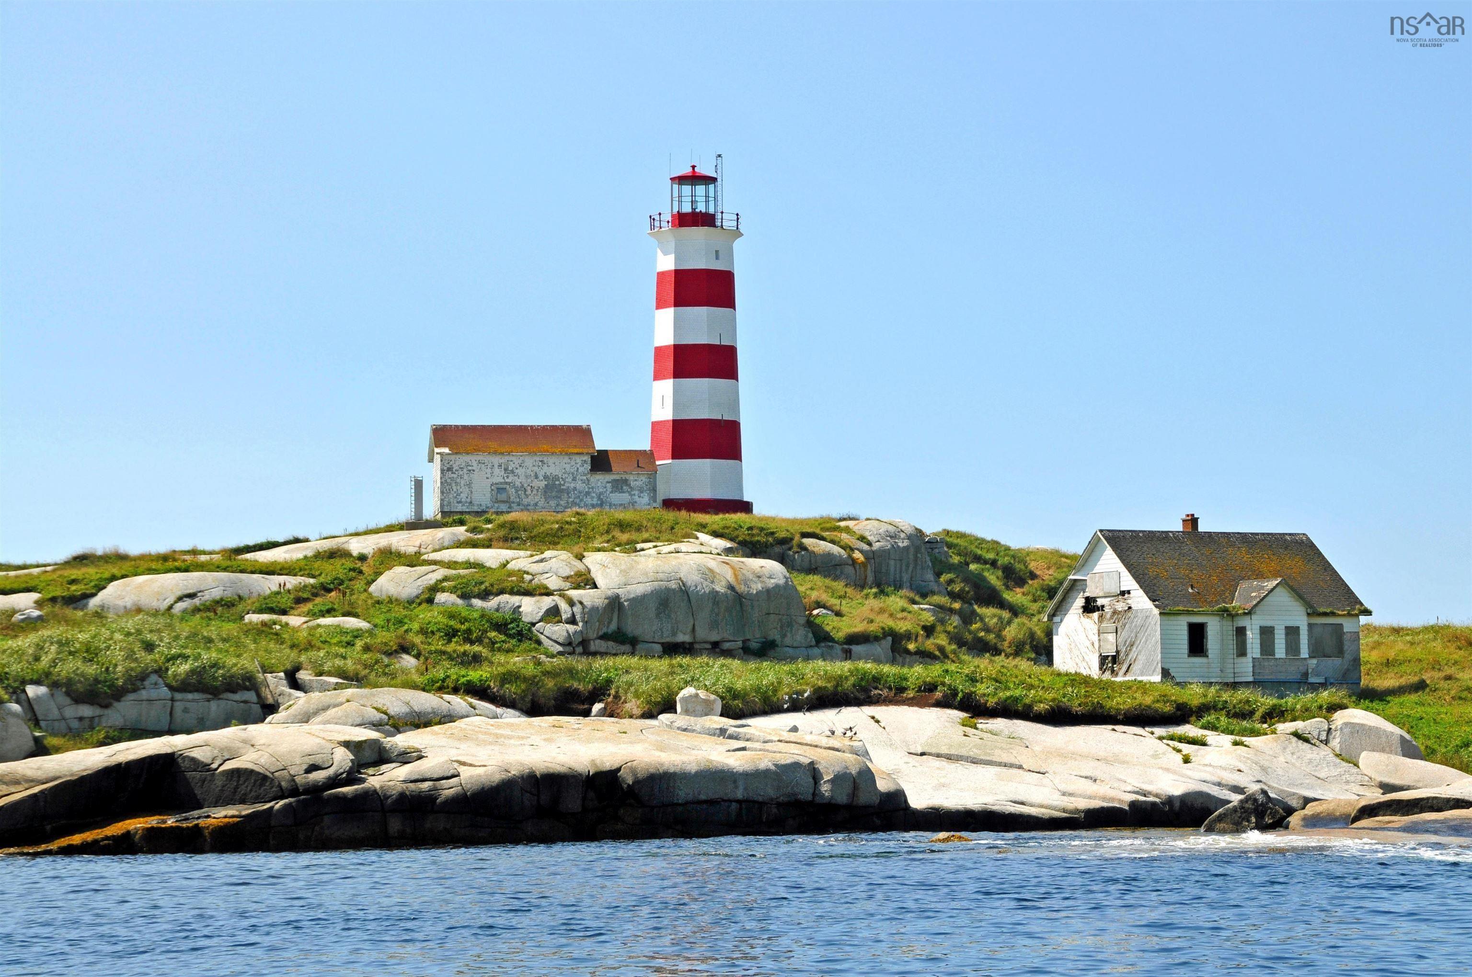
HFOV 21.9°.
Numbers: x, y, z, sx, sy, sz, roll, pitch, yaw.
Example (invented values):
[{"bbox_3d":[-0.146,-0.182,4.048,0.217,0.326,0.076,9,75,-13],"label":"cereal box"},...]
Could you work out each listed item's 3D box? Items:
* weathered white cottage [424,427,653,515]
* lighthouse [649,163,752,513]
[{"bbox_3d":[-13.408,-1.046,262.164,15.200,6.650,7.100,0,-5,-8],"label":"weathered white cottage"},{"bbox_3d":[-2.762,-10.386,265.963,7.300,24.700,7.300,0,-5,-8],"label":"lighthouse"}]

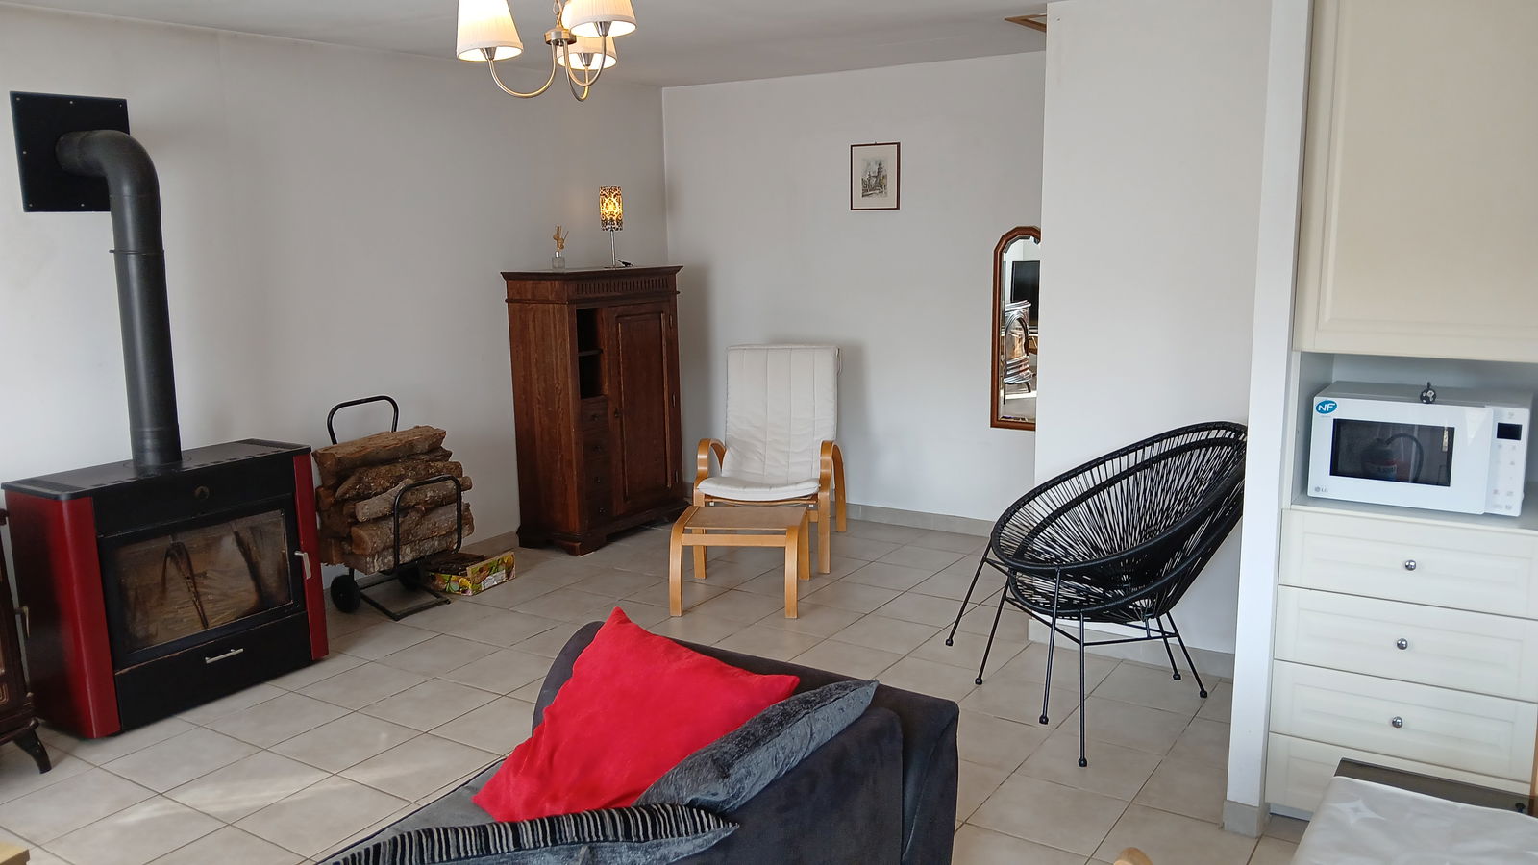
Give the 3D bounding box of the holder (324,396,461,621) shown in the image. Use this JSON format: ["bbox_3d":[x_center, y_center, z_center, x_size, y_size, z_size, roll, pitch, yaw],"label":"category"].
[{"bbox_3d":[-1.647,0.327,4.673,0.490,0.915,0.400,5,11,33],"label":"holder"}]

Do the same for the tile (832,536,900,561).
[{"bbox_3d":[0.460,0.589,5.403,0.328,0.010,0.328,5,11,32],"label":"tile"}]

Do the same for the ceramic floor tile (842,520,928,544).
[{"bbox_3d":[0.656,0.547,5.683,0.335,0.010,0.325,5,11,33],"label":"ceramic floor tile"}]

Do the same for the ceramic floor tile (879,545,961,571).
[{"bbox_3d":[0.743,0.619,5.172,0.335,0.012,0.335,6,12,36],"label":"ceramic floor tile"}]

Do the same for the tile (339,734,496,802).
[{"bbox_3d":[-1.064,1.024,3.238,0.335,0.010,0.335,5,11,33],"label":"tile"}]

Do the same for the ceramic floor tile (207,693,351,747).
[{"bbox_3d":[-1.656,0.977,3.600,0.335,0.010,0.335,5,11,33],"label":"ceramic floor tile"}]

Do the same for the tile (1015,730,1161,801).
[{"bbox_3d":[0.953,0.991,3.155,0.335,0.010,0.335,5,11,33],"label":"tile"}]

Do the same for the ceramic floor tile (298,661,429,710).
[{"bbox_3d":[-1.422,0.886,3.735,0.328,0.010,0.328,5,11,31],"label":"ceramic floor tile"}]

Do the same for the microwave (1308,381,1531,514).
[{"bbox_3d":[1.794,0.031,2.924,0.480,0.275,0.362,6,12,35],"label":"microwave"}]

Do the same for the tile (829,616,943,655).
[{"bbox_3d":[0.452,0.800,4.160,0.335,0.012,0.335,6,12,37],"label":"tile"}]

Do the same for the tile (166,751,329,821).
[{"bbox_3d":[-1.478,1.001,3.016,0.328,0.010,0.328,5,11,32],"label":"tile"}]

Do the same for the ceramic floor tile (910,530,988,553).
[{"bbox_3d":[0.950,0.573,5.499,0.335,0.010,0.325,5,11,33],"label":"ceramic floor tile"}]

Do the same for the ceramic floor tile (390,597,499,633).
[{"bbox_3d":[-1.386,0.792,4.584,0.335,0.010,0.335,5,11,33],"label":"ceramic floor tile"}]

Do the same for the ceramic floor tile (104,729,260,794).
[{"bbox_3d":[-1.797,1.007,3.255,0.335,0.012,0.335,5,12,32],"label":"ceramic floor tile"}]

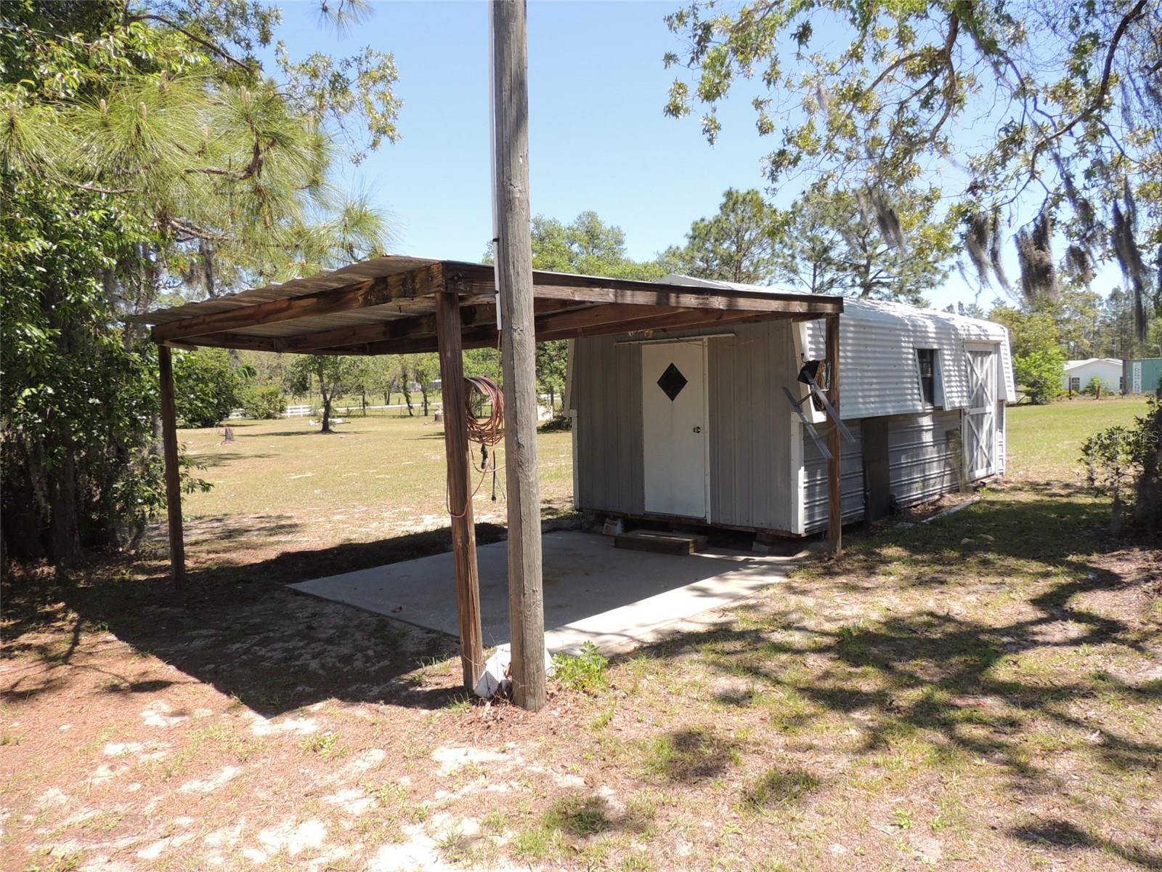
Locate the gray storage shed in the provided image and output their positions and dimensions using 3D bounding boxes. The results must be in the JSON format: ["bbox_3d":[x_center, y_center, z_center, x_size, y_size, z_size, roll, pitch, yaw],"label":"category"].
[{"bbox_3d":[3.131,-0.557,10.950,3.328,2.750,6.271,3,5,44],"label":"gray storage shed"}]

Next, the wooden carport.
[{"bbox_3d":[-0.689,0.014,7.236,4.120,2.420,4.960,2,5,41],"label":"wooden carport"}]

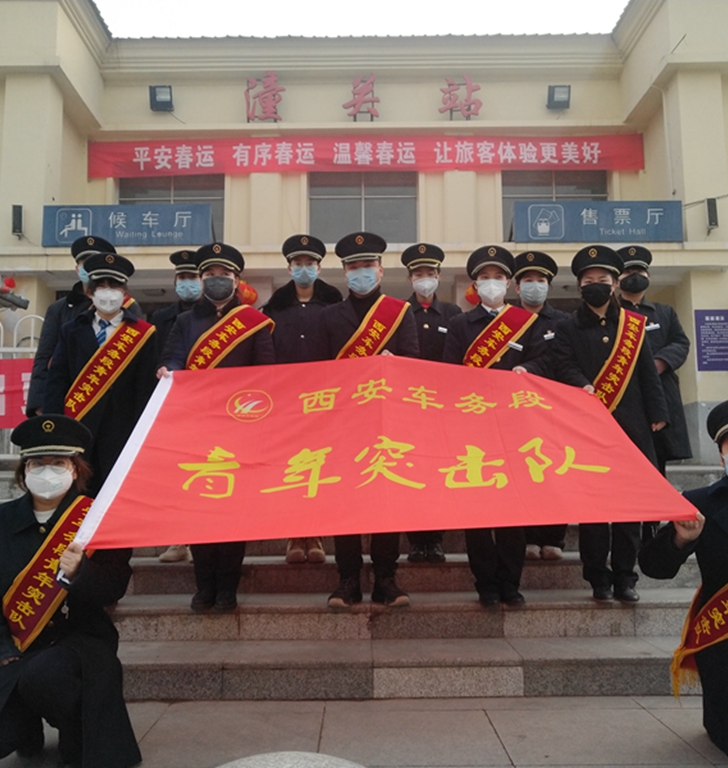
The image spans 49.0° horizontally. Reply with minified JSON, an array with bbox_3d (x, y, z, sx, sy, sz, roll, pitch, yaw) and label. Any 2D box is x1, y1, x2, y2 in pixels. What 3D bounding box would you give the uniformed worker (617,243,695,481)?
[{"bbox_3d":[1.537,0.070,4.345,0.520,1.699,0.360,-2,-6,12],"label":"uniformed worker"}]

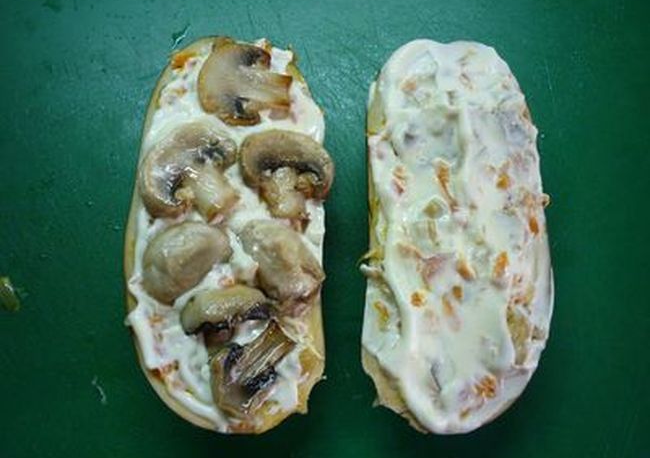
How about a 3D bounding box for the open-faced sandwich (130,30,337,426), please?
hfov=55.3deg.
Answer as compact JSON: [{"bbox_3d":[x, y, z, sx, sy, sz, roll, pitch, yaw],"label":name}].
[{"bbox_3d":[-0.042,0.004,0.282,0.085,0.040,0.168,0,84,0],"label":"open-faced sandwich"}]

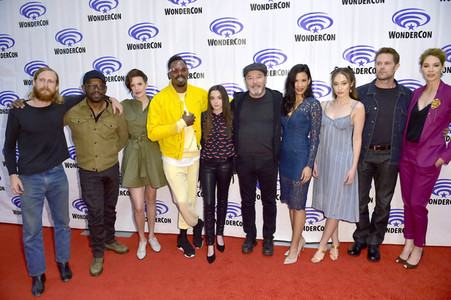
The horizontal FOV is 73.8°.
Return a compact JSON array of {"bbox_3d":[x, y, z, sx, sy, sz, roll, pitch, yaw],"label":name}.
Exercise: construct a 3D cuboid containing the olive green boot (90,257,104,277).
[{"bbox_3d":[-1.164,1.014,2.738,0.110,0.130,0.295,-4,10,-15],"label":"olive green boot"}]

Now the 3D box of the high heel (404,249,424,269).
[{"bbox_3d":[1.667,0.949,2.664,0.215,0.130,0.082,-7,11,-31],"label":"high heel"}]

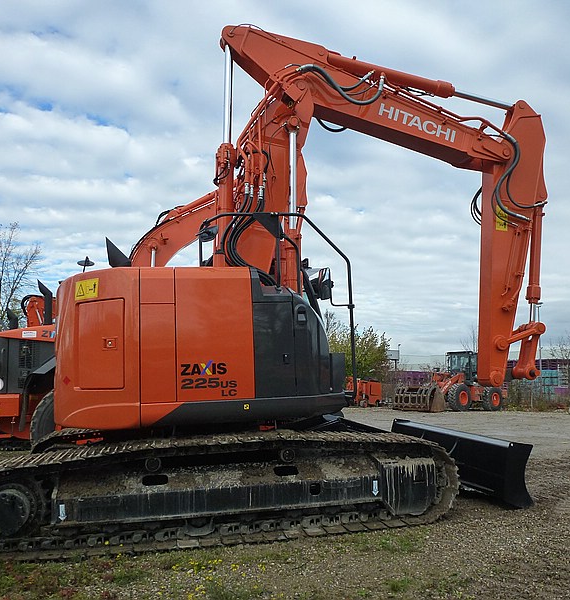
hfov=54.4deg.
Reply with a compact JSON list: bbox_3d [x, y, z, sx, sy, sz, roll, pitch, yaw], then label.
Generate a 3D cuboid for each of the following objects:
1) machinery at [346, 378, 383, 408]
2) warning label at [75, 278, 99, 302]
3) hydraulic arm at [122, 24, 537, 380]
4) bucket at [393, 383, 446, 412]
[{"bbox_3d":[4.586,5.354,32.000,2.000,1.650,1.200,6,-10,-41],"label":"machinery"},{"bbox_3d":[-1.879,-0.100,5.269,0.320,0.175,0.010,-7,-13,34],"label":"warning label"},{"bbox_3d":[1.304,-1.117,7.202,4.530,4.600,0.900,-1,-8,-11],"label":"hydraulic arm"},{"bbox_3d":[6.828,4.967,28.200,1.120,1.400,2.450,5,-9,-37],"label":"bucket"}]

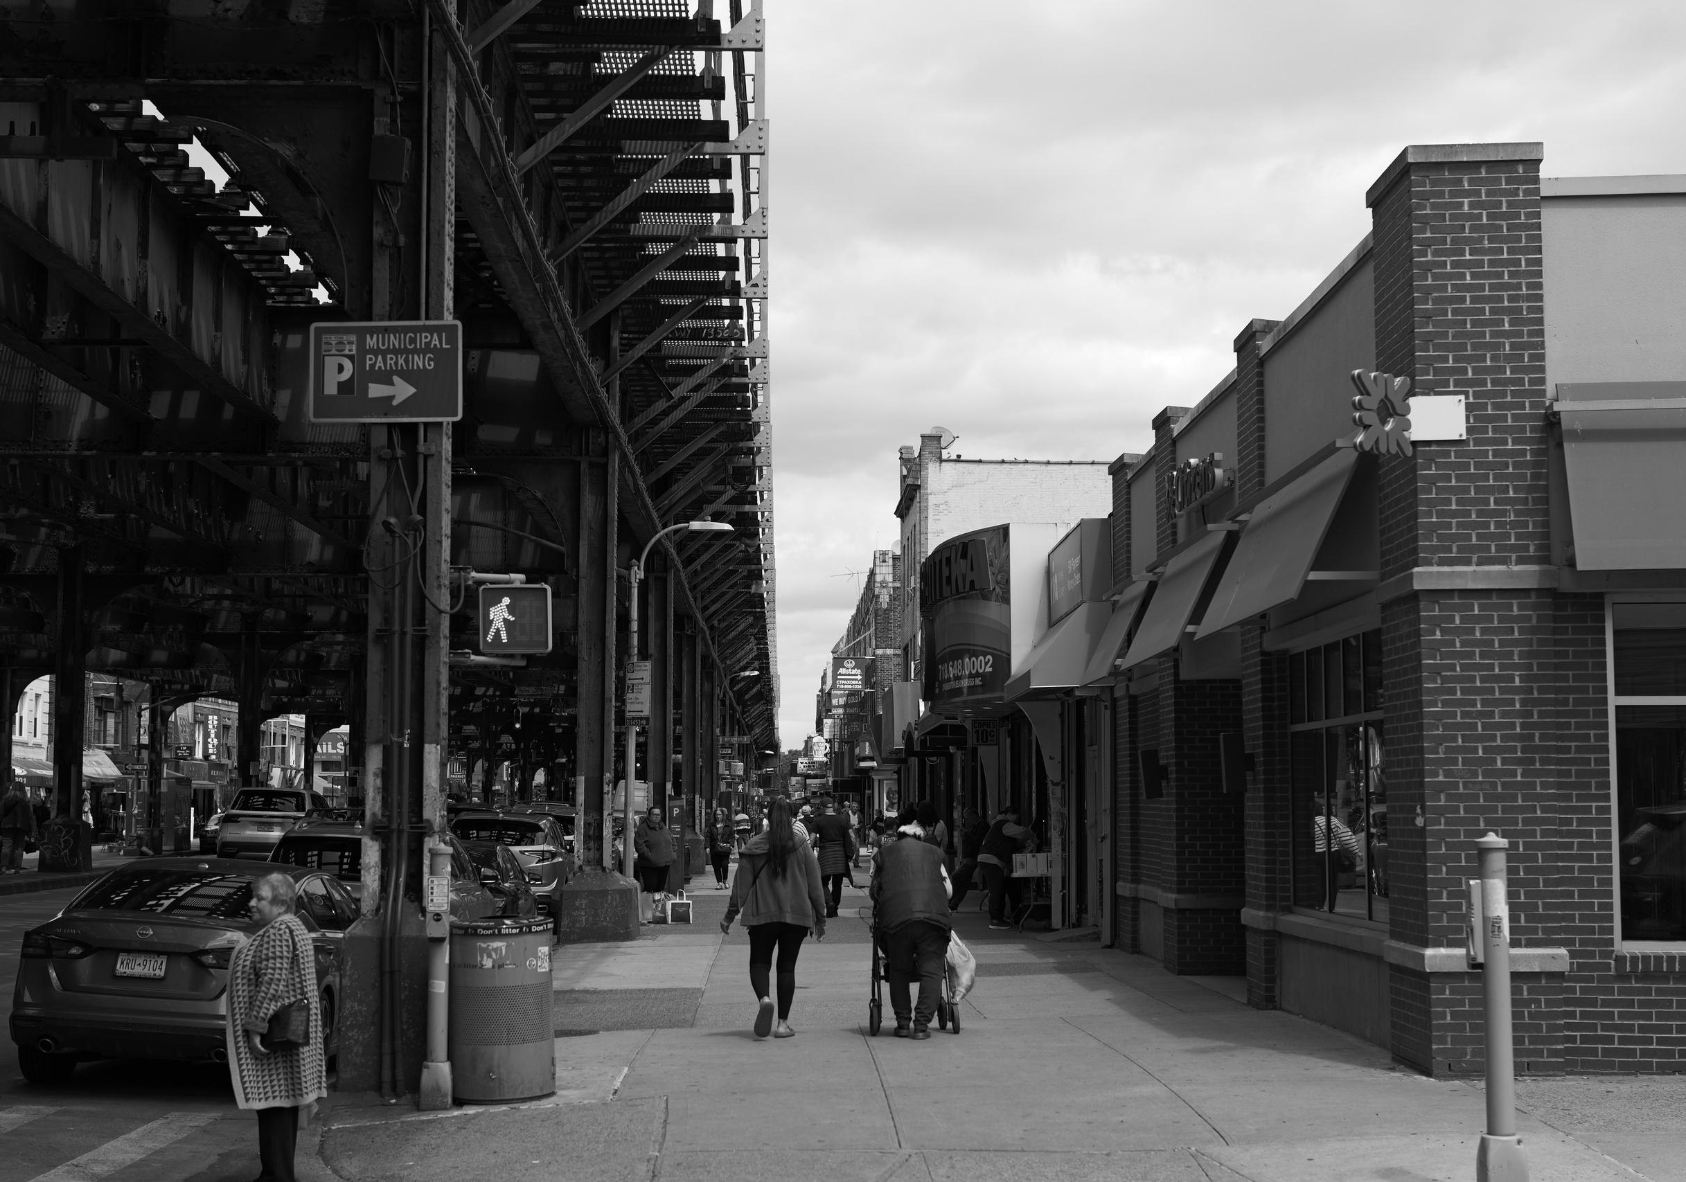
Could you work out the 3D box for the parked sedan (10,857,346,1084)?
[{"bbox_3d":[-4.291,2.588,17.192,1.850,1.450,4.900,0,-5,-2],"label":"parked sedan"}]

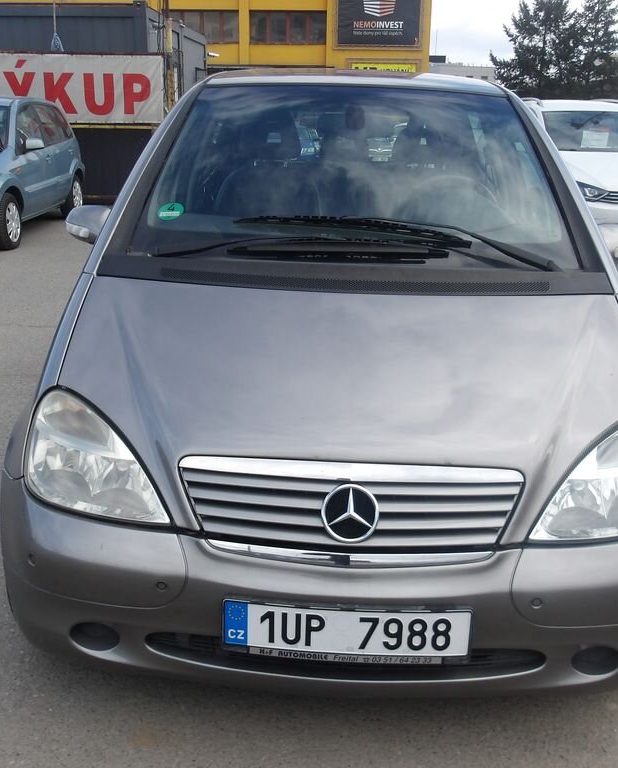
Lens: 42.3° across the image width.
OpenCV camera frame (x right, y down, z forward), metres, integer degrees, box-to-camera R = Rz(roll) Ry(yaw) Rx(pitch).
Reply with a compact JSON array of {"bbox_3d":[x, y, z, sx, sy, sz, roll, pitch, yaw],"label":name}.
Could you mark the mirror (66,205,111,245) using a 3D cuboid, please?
[{"bbox_3d":[-0.706,-0.526,2.639,0.210,0.140,0.150,2,19,1],"label":"mirror"}]

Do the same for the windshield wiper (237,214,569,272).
[{"bbox_3d":[0.237,-0.401,2.227,0.920,0.130,0.130,2,19,1],"label":"windshield wiper"}]

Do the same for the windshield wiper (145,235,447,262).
[{"bbox_3d":[-0.033,-0.371,2.194,0.840,0.090,0.110,2,19,1],"label":"windshield wiper"}]

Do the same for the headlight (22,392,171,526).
[{"bbox_3d":[-0.498,0.159,1.860,0.400,0.240,0.300,2,19,1],"label":"headlight"}]

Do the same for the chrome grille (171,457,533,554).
[{"bbox_3d":[0.090,0.270,1.720,0.760,0.200,0.130,2,7,1],"label":"chrome grille"}]

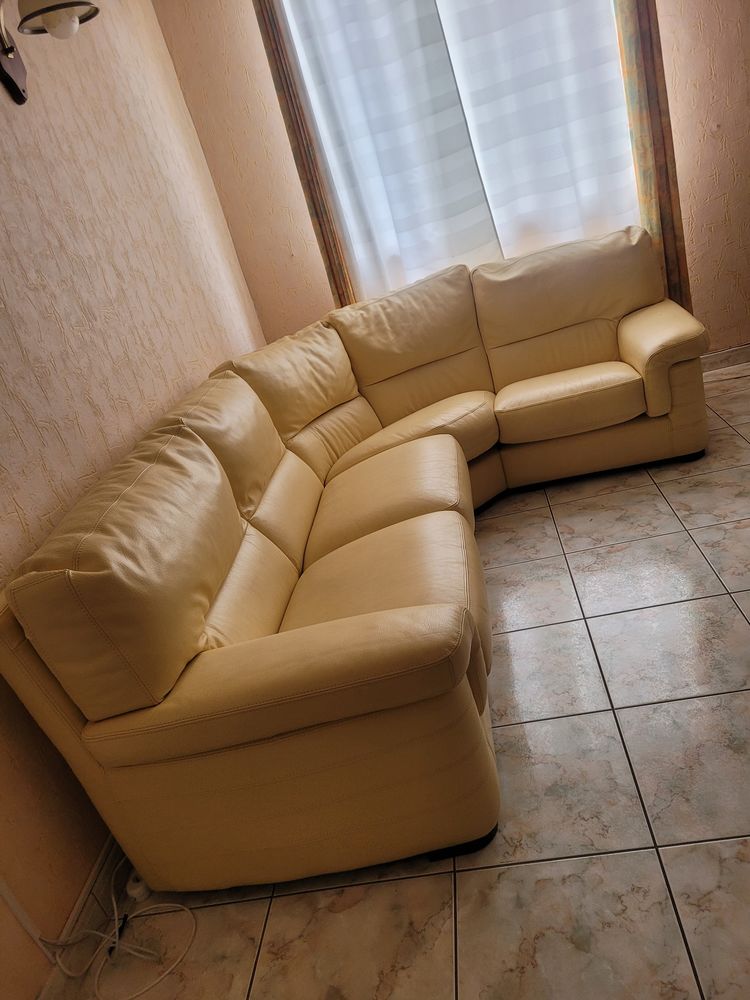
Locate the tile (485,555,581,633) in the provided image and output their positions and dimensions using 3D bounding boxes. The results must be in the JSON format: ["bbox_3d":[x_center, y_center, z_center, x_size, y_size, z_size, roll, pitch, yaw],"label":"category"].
[{"bbox_3d":[0.472,0.341,2.589,0.430,0.010,0.430,-13,22,11],"label":"tile"}]

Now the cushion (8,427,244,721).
[{"bbox_3d":[-0.509,0.123,1.828,0.238,0.361,0.771,-21,21,14],"label":"cushion"}]

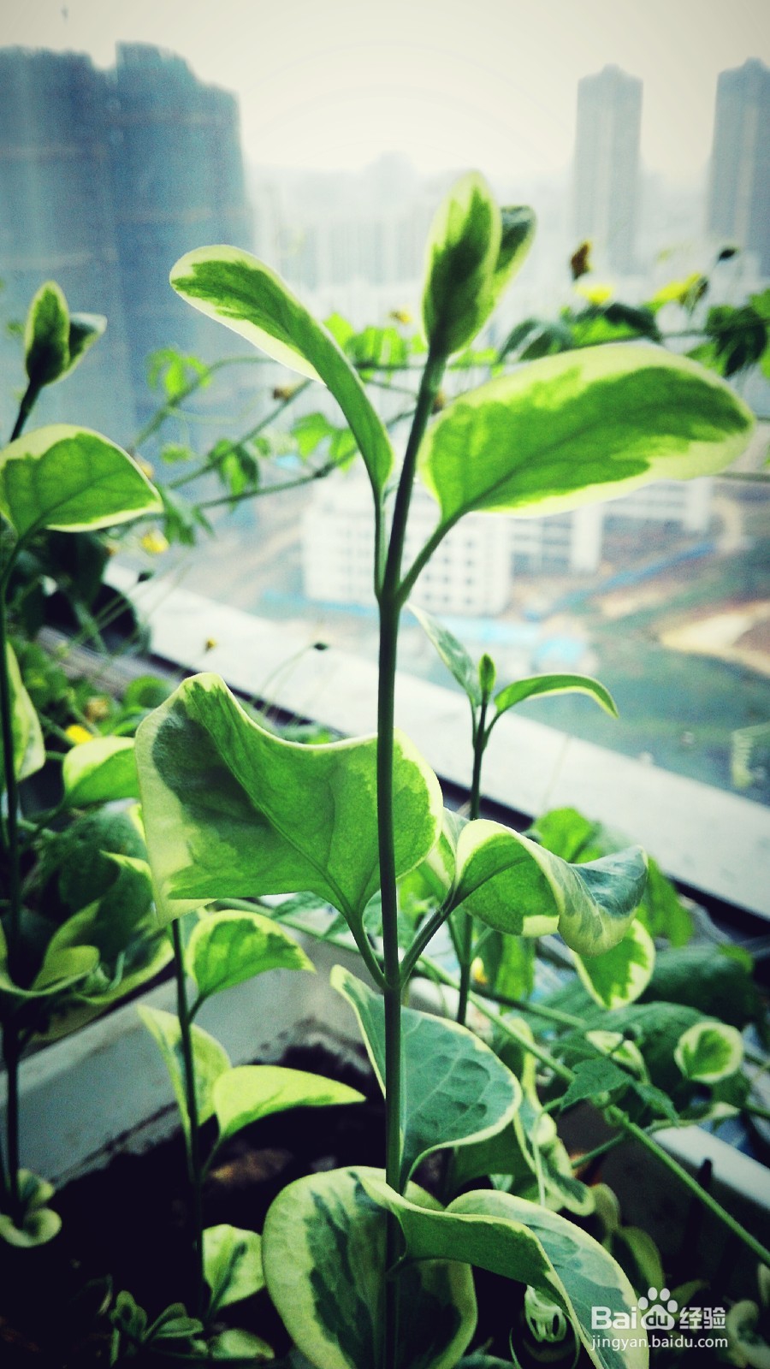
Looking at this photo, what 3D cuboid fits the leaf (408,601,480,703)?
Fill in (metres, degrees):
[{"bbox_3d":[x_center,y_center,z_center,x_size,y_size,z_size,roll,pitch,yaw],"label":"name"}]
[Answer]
[{"bbox_3d":[0.016,-0.008,0.262,0.008,0.029,0.012,-34,0,34],"label":"leaf"}]

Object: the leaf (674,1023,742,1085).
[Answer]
[{"bbox_3d":[0.102,0.117,0.310,0.022,0.019,0.009,3,9,19],"label":"leaf"}]

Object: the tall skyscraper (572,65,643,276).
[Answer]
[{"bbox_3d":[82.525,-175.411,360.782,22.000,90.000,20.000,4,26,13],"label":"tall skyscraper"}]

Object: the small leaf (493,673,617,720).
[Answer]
[{"bbox_3d":[0.044,0.003,0.255,0.031,0.009,0.012,-2,25,0],"label":"small leaf"}]

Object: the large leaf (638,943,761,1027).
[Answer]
[{"bbox_3d":[0.109,0.105,0.340,0.041,0.020,0.026,-2,25,0],"label":"large leaf"}]

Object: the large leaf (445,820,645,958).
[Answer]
[{"bbox_3d":[0.038,0.046,0.225,0.043,0.024,0.024,-2,25,0],"label":"large leaf"}]

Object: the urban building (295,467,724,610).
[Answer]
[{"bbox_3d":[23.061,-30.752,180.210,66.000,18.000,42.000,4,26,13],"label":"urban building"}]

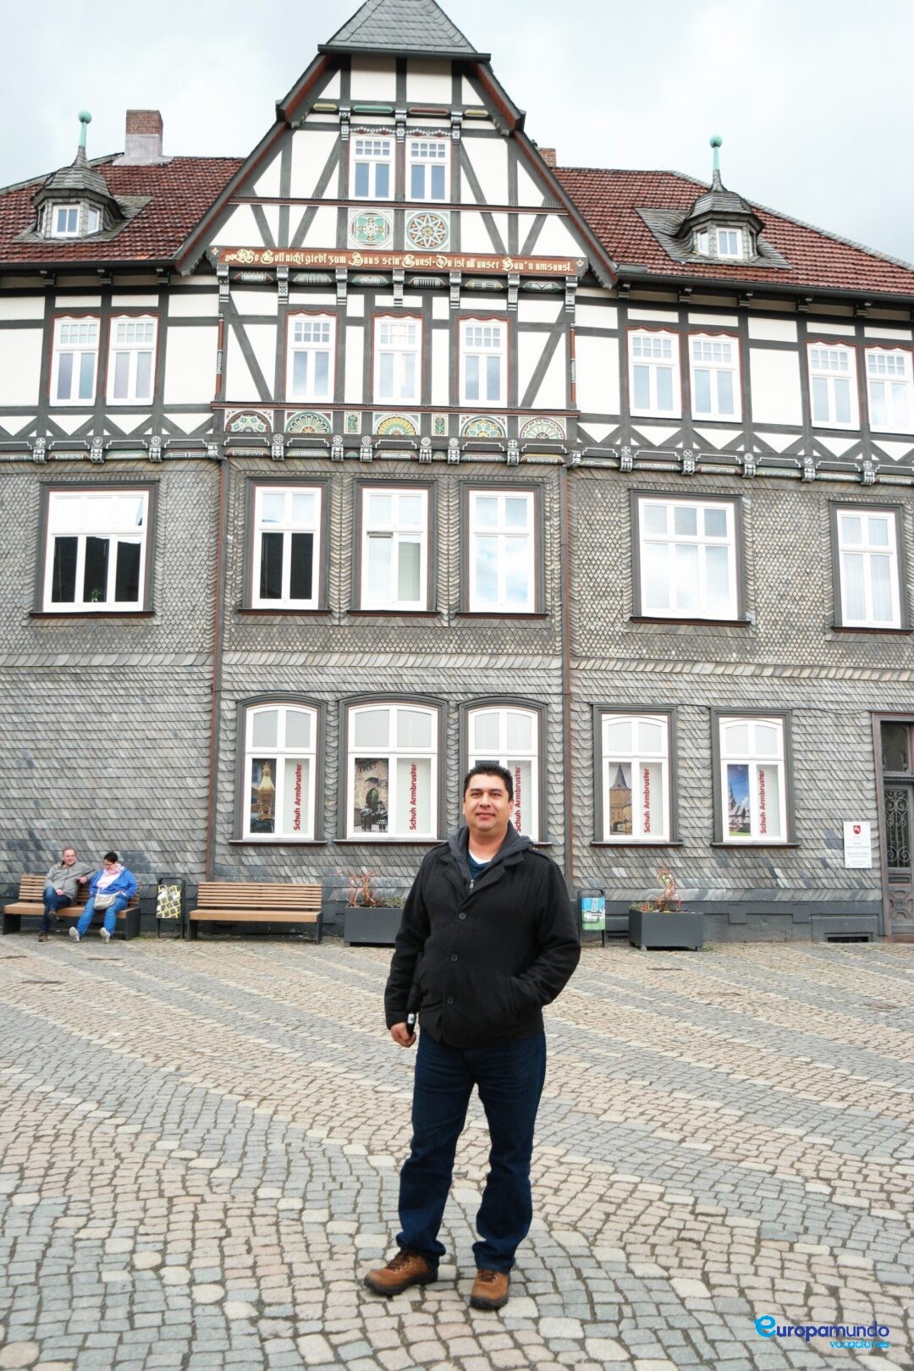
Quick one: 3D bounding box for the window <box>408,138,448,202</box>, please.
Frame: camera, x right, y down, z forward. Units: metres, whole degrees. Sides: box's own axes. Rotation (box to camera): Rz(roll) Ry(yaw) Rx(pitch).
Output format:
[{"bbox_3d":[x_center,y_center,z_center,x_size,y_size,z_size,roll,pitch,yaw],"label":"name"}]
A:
[{"bbox_3d":[-0.408,-7.277,14.510,0.560,0.860,0.150,1,-7,-3],"label":"window"}]

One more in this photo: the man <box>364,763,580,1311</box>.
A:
[{"bbox_3d":[0.063,1.130,3.510,0.670,1.730,0.450,-1,-8,12],"label":"man"}]

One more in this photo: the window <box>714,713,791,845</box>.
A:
[{"bbox_3d":[4.162,1.322,14.485,1.001,1.811,0.200,2,-8,-10],"label":"window"}]

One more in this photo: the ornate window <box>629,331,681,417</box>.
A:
[{"bbox_3d":[3.085,-4.848,16.003,0.834,1.483,0.180,1,-8,-8],"label":"ornate window"}]

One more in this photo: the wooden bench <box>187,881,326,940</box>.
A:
[{"bbox_3d":[-2.738,3.109,14.185,1.800,0.790,0.560,0,-8,-1],"label":"wooden bench"}]

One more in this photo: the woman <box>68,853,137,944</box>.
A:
[{"bbox_3d":[-4.713,2.808,13.748,0.600,1.140,0.780,-1,-7,11],"label":"woman"}]

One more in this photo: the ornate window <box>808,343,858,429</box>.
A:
[{"bbox_3d":[5.668,-4.499,15.496,0.717,1.318,0.150,1,-7,-7],"label":"ornate window"}]

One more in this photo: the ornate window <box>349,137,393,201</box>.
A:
[{"bbox_3d":[-1.304,-7.932,15.791,0.681,1.057,0.180,1,-8,-3],"label":"ornate window"}]

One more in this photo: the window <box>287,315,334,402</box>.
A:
[{"bbox_3d":[-2.203,-4.929,15.512,0.731,1.394,0.180,1,-8,-3],"label":"window"}]

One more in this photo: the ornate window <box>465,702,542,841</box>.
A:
[{"bbox_3d":[0.650,1.213,14.368,0.958,1.908,0.150,0,-7,-1],"label":"ornate window"}]

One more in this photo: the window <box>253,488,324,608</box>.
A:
[{"bbox_3d":[-2.353,-1.923,14.246,0.912,1.738,0.150,1,-7,-3],"label":"window"}]

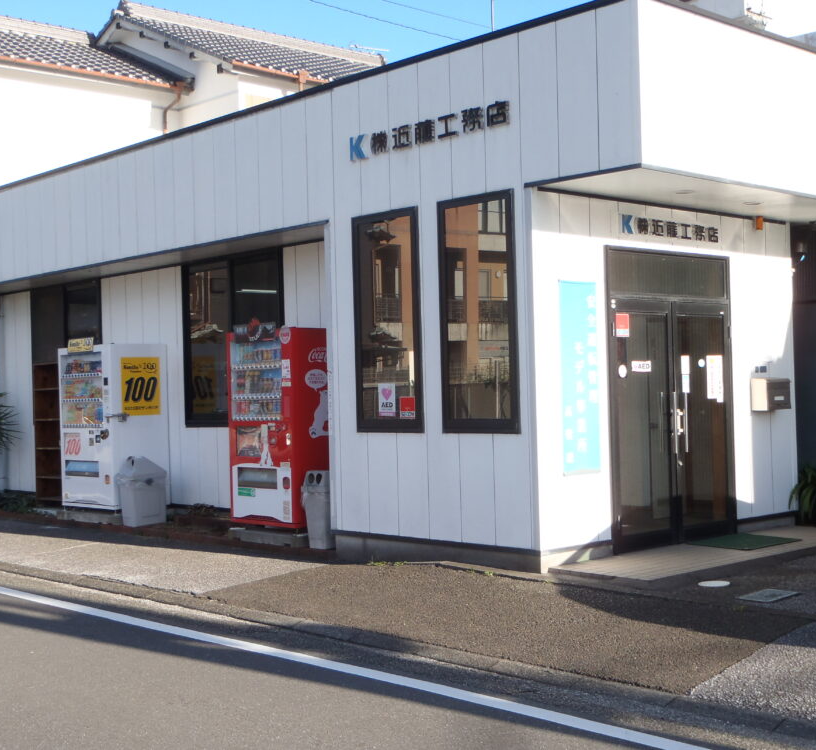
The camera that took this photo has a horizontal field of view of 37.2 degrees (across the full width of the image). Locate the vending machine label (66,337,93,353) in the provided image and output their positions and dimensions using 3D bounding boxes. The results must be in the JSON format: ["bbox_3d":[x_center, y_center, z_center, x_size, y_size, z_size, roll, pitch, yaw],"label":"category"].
[{"bbox_3d":[-3.677,-0.333,13.618,0.030,0.144,0.585,-1,-1,-43],"label":"vending machine label"}]

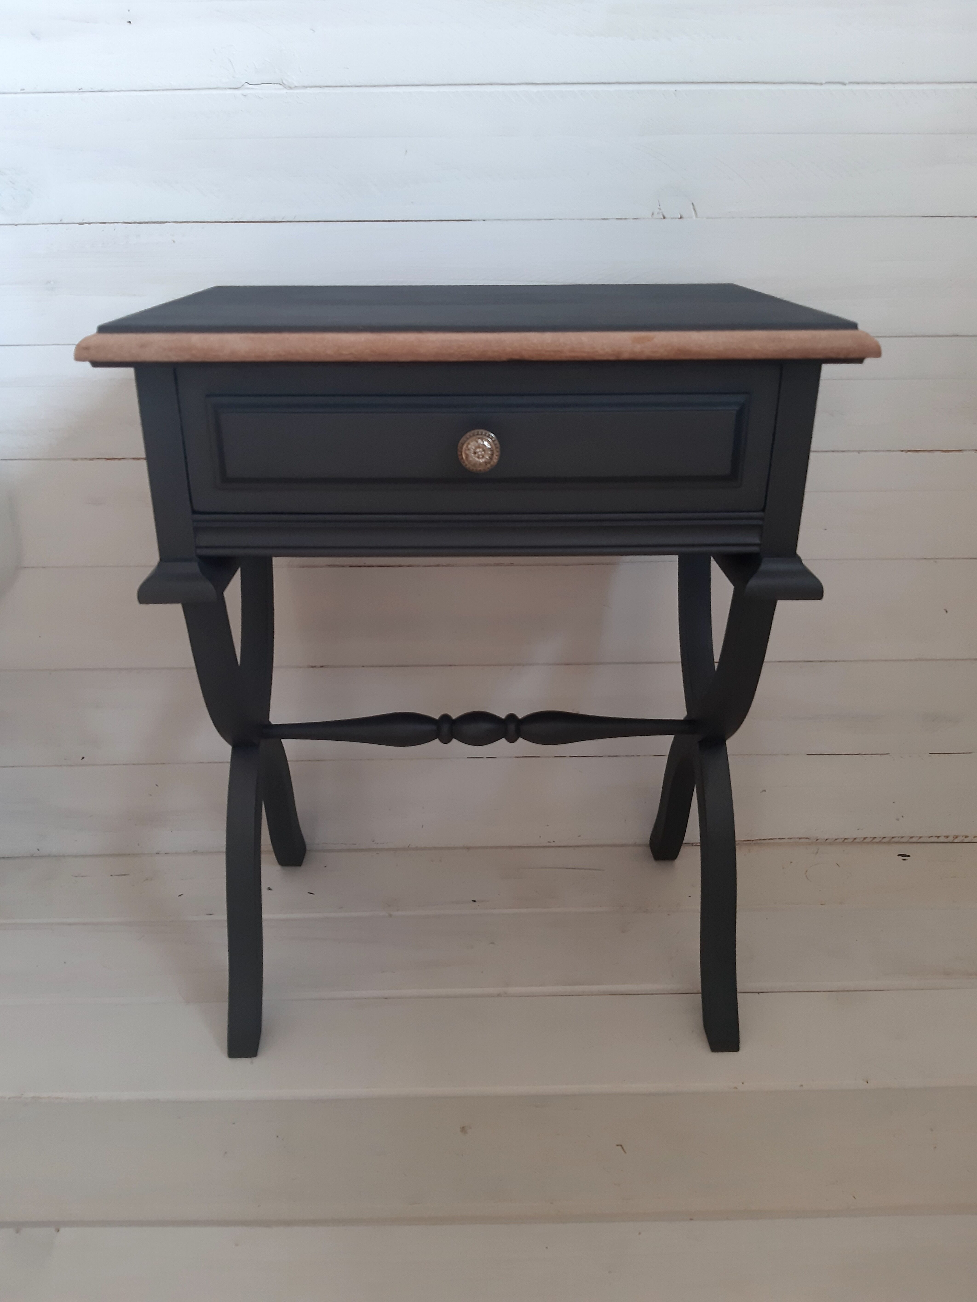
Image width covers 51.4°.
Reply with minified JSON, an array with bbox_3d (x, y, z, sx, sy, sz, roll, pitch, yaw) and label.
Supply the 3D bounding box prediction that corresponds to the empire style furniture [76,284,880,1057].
[{"bbox_3d":[-0.008,0.015,0.978,0.540,0.668,0.374,-1,24,-1],"label":"empire style furniture"}]

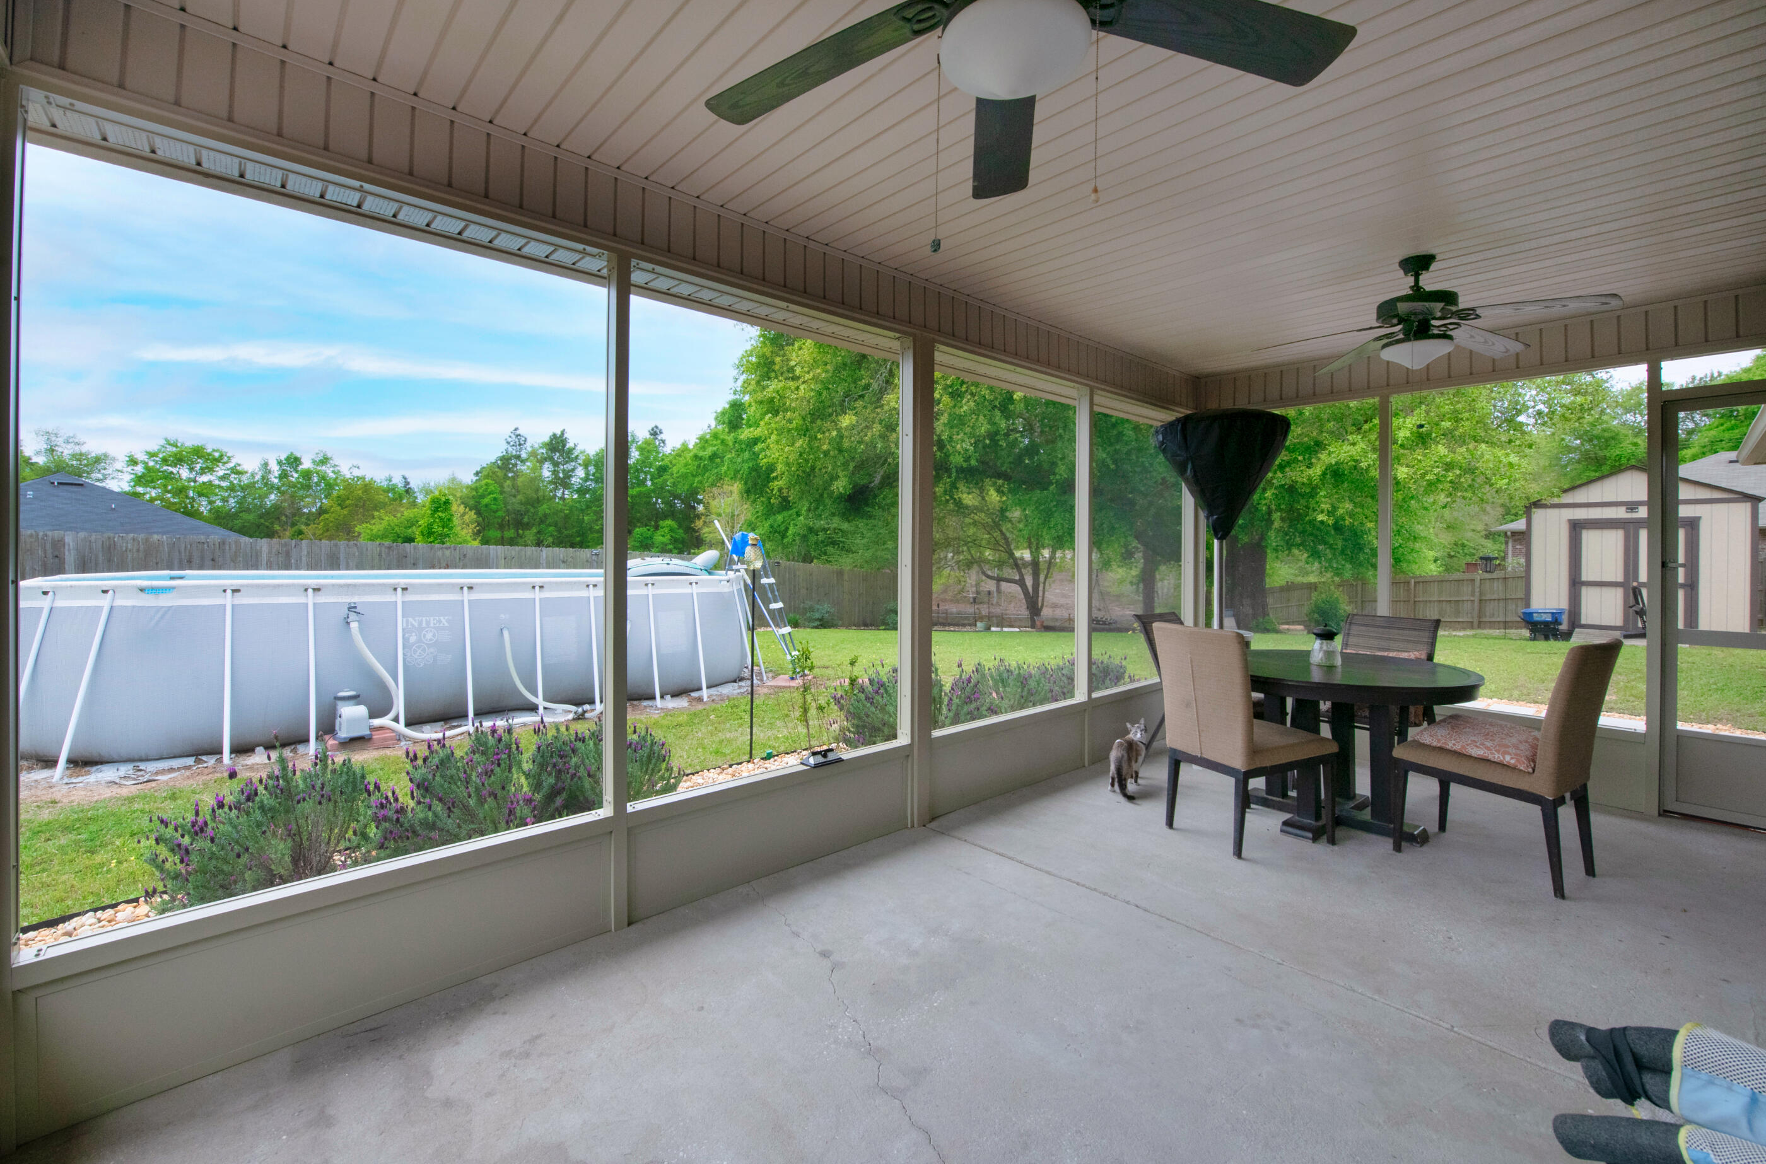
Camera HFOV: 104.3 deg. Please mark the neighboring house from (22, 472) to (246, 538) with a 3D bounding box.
[{"bbox_3d":[-38.200,-1.350,32.000,14.000,5.600,14.000,-1,2,-41],"label":"neighboring house"}]

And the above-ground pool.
[{"bbox_3d":[-4.402,0.535,7.381,6.350,1.240,3.400,-1,2,-41],"label":"above-ground pool"}]

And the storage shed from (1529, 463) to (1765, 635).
[{"bbox_3d":[15.501,-0.669,14.211,3.200,3.170,3.100,-1,2,-44],"label":"storage shed"}]

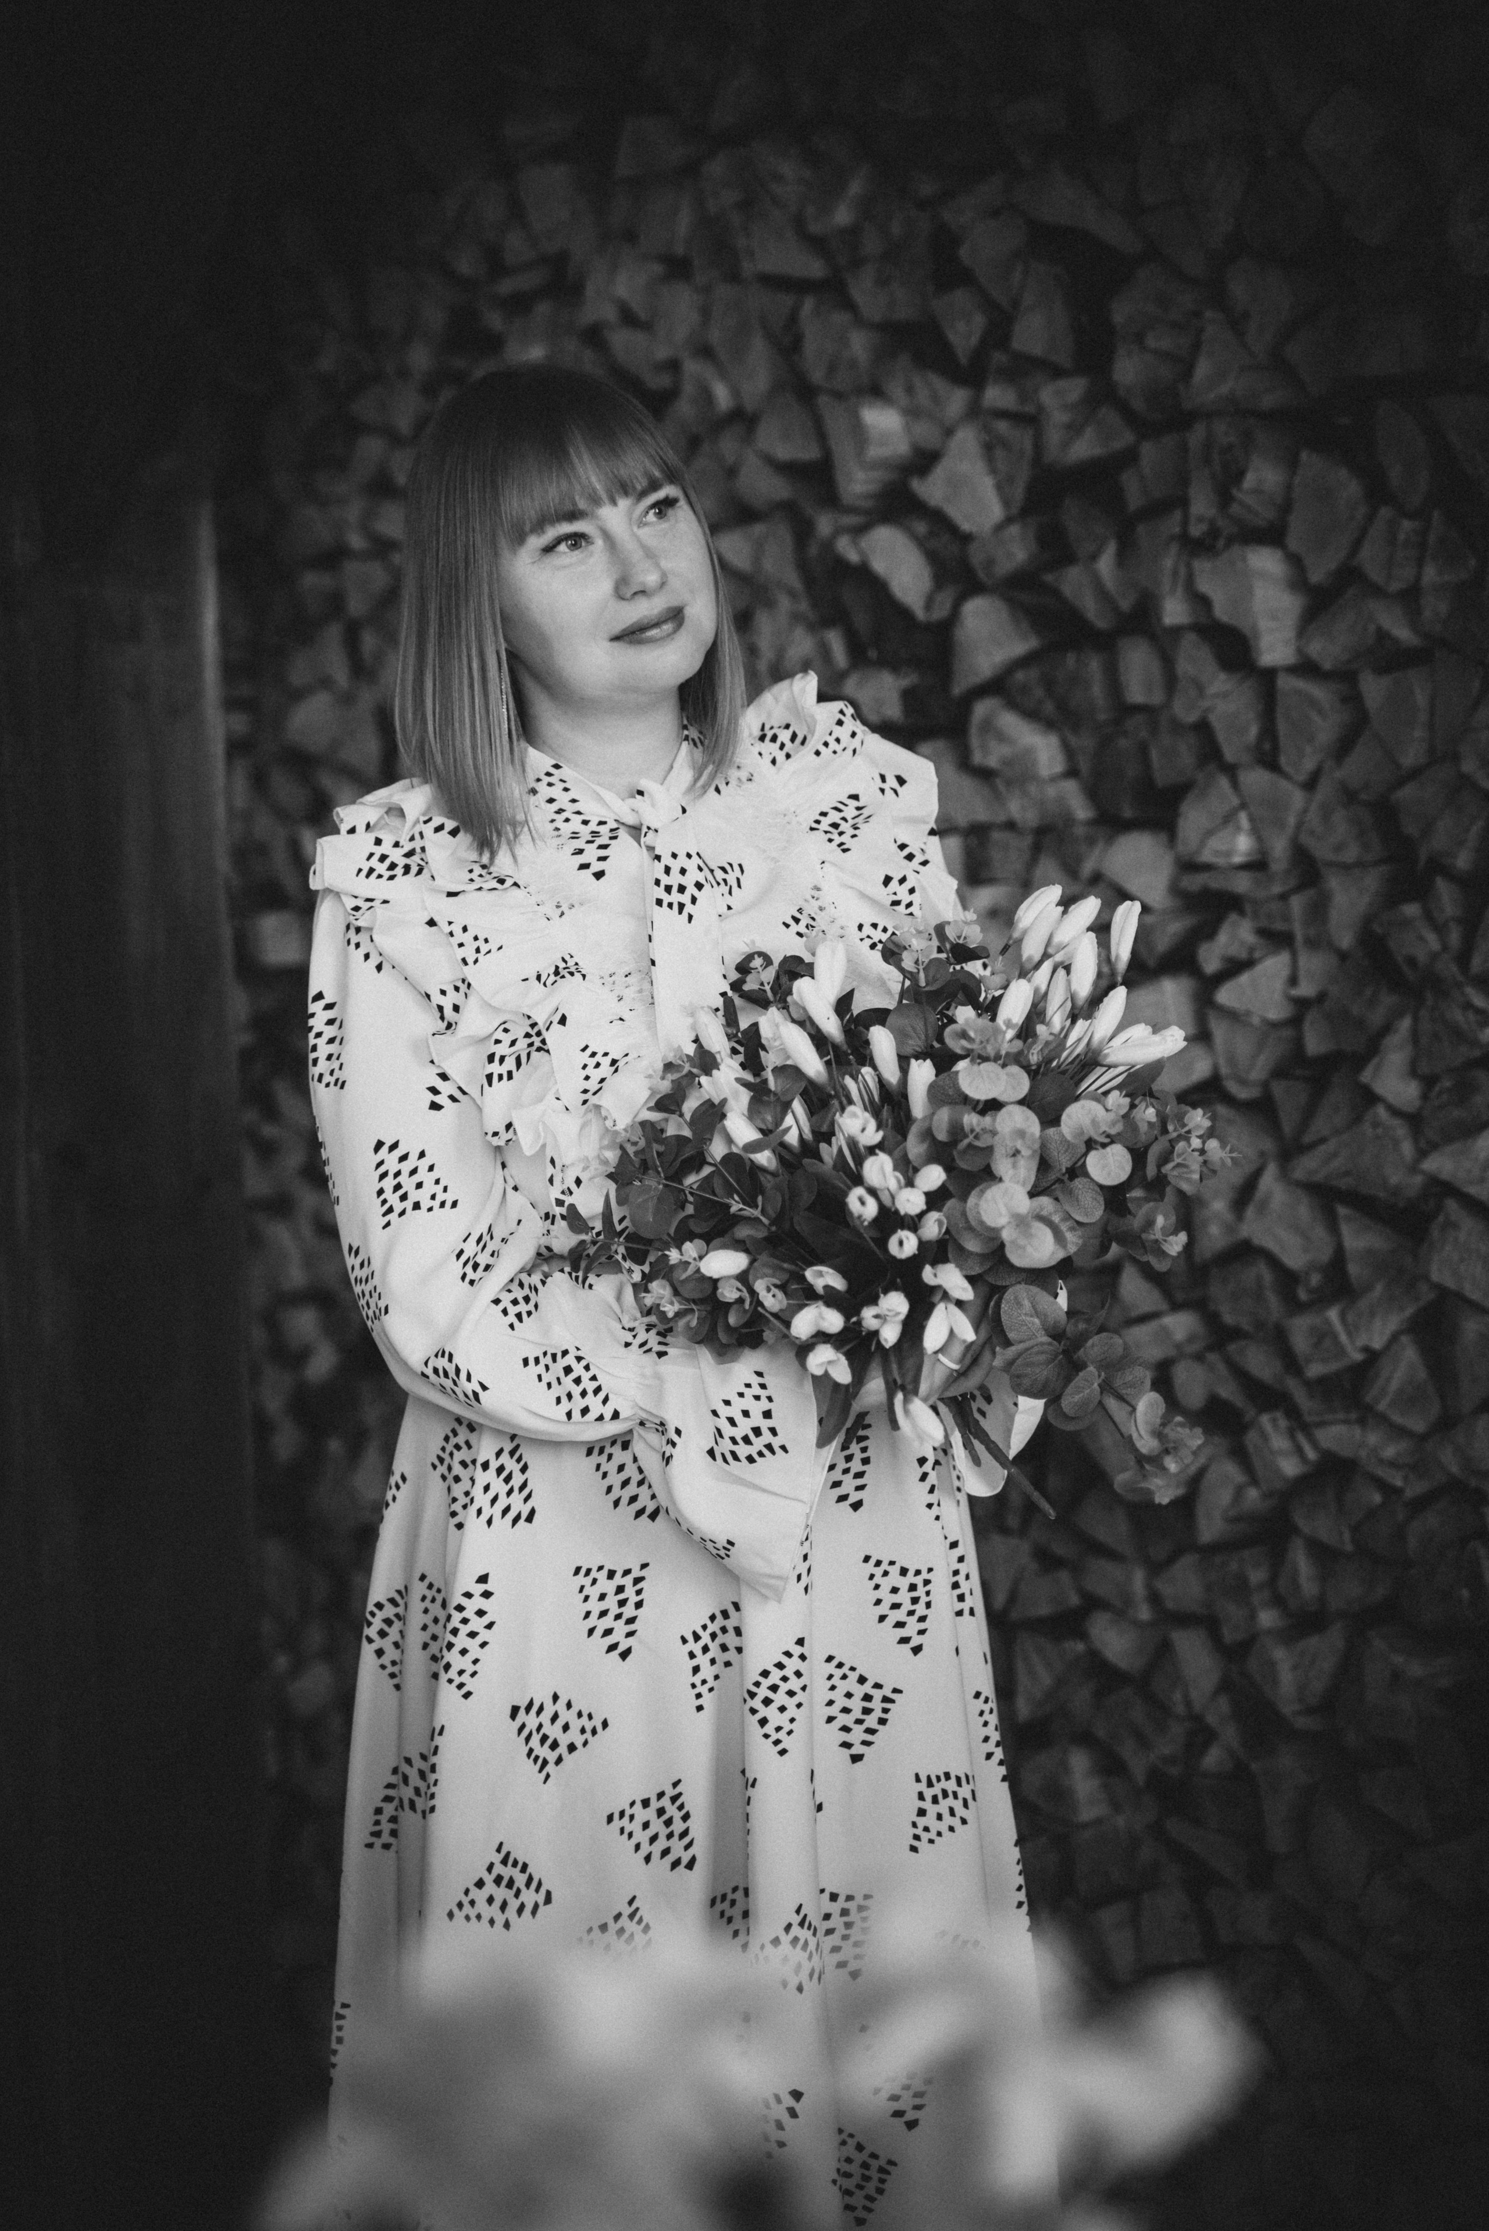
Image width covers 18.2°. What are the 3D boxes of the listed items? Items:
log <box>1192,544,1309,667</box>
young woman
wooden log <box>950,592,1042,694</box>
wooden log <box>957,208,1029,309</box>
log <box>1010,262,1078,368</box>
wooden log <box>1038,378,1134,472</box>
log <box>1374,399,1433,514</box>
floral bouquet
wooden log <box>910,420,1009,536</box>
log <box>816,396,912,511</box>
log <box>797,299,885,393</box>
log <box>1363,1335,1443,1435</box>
[{"bbox_3d":[0.441,-0.387,3.571,0.067,0.090,0.300,0,3,33],"label":"log"},{"bbox_3d":[-0.050,0.355,2.940,0.500,1.660,0.420,-3,3,-20],"label":"young woman"},{"bbox_3d":[0.274,-0.370,3.682,0.084,0.079,0.300,0,3,33],"label":"wooden log"},{"bbox_3d":[0.271,-0.659,3.663,0.063,0.077,0.300,0,3,33],"label":"wooden log"},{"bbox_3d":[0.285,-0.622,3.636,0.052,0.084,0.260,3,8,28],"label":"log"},{"bbox_3d":[0.339,-0.530,3.628,0.086,0.070,0.300,0,3,33],"label":"wooden log"},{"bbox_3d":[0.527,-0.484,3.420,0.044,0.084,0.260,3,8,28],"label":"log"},{"bbox_3d":[0.093,0.048,2.760,0.380,0.355,0.290,0,7,6],"label":"floral bouquet"},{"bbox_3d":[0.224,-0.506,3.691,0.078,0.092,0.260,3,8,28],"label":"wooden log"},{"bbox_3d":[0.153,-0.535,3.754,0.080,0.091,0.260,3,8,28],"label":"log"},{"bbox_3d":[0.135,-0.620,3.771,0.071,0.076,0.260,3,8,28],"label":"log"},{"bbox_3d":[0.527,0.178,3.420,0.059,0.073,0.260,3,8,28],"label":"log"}]

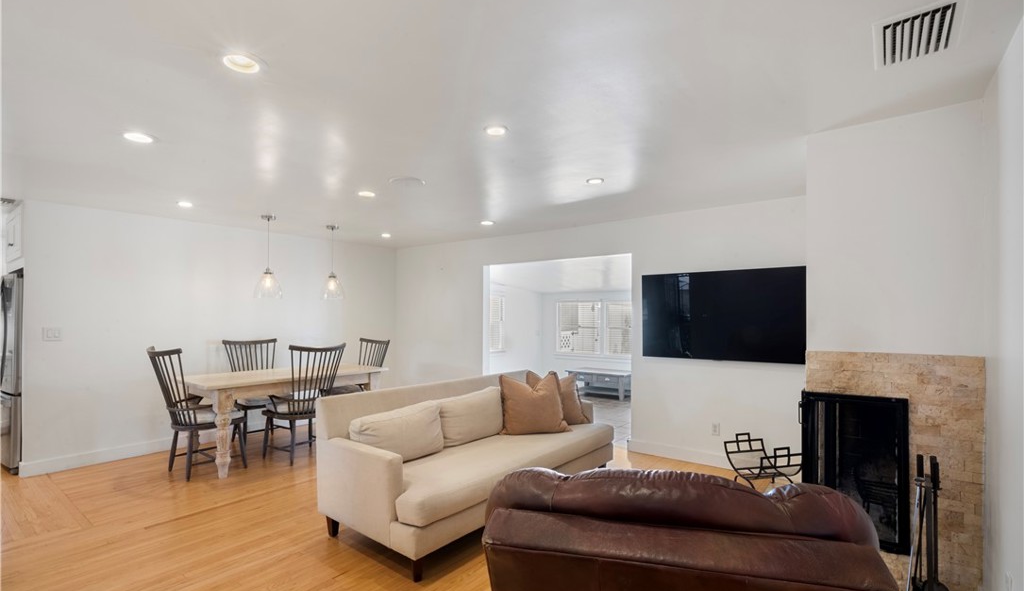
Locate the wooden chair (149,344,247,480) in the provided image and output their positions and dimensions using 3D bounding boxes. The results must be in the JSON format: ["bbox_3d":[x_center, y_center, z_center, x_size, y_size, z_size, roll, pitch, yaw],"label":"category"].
[{"bbox_3d":[-2.796,1.019,4.058,0.529,1.098,0.665,-2,-3,39],"label":"wooden chair"}]

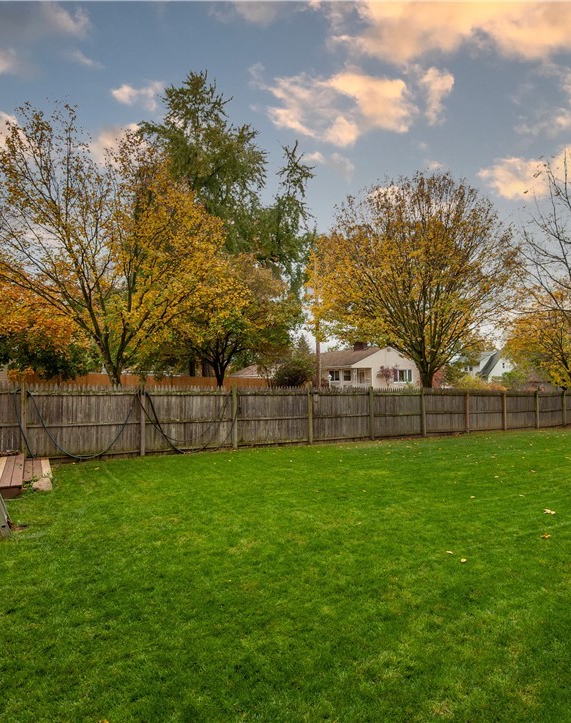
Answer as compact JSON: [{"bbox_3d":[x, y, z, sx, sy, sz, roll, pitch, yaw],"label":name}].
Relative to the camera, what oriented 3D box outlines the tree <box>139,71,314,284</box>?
[{"bbox_3d":[-3.736,-7.830,27.595,11.142,21.297,11.142,1,-4,-8],"label":"tree"}]

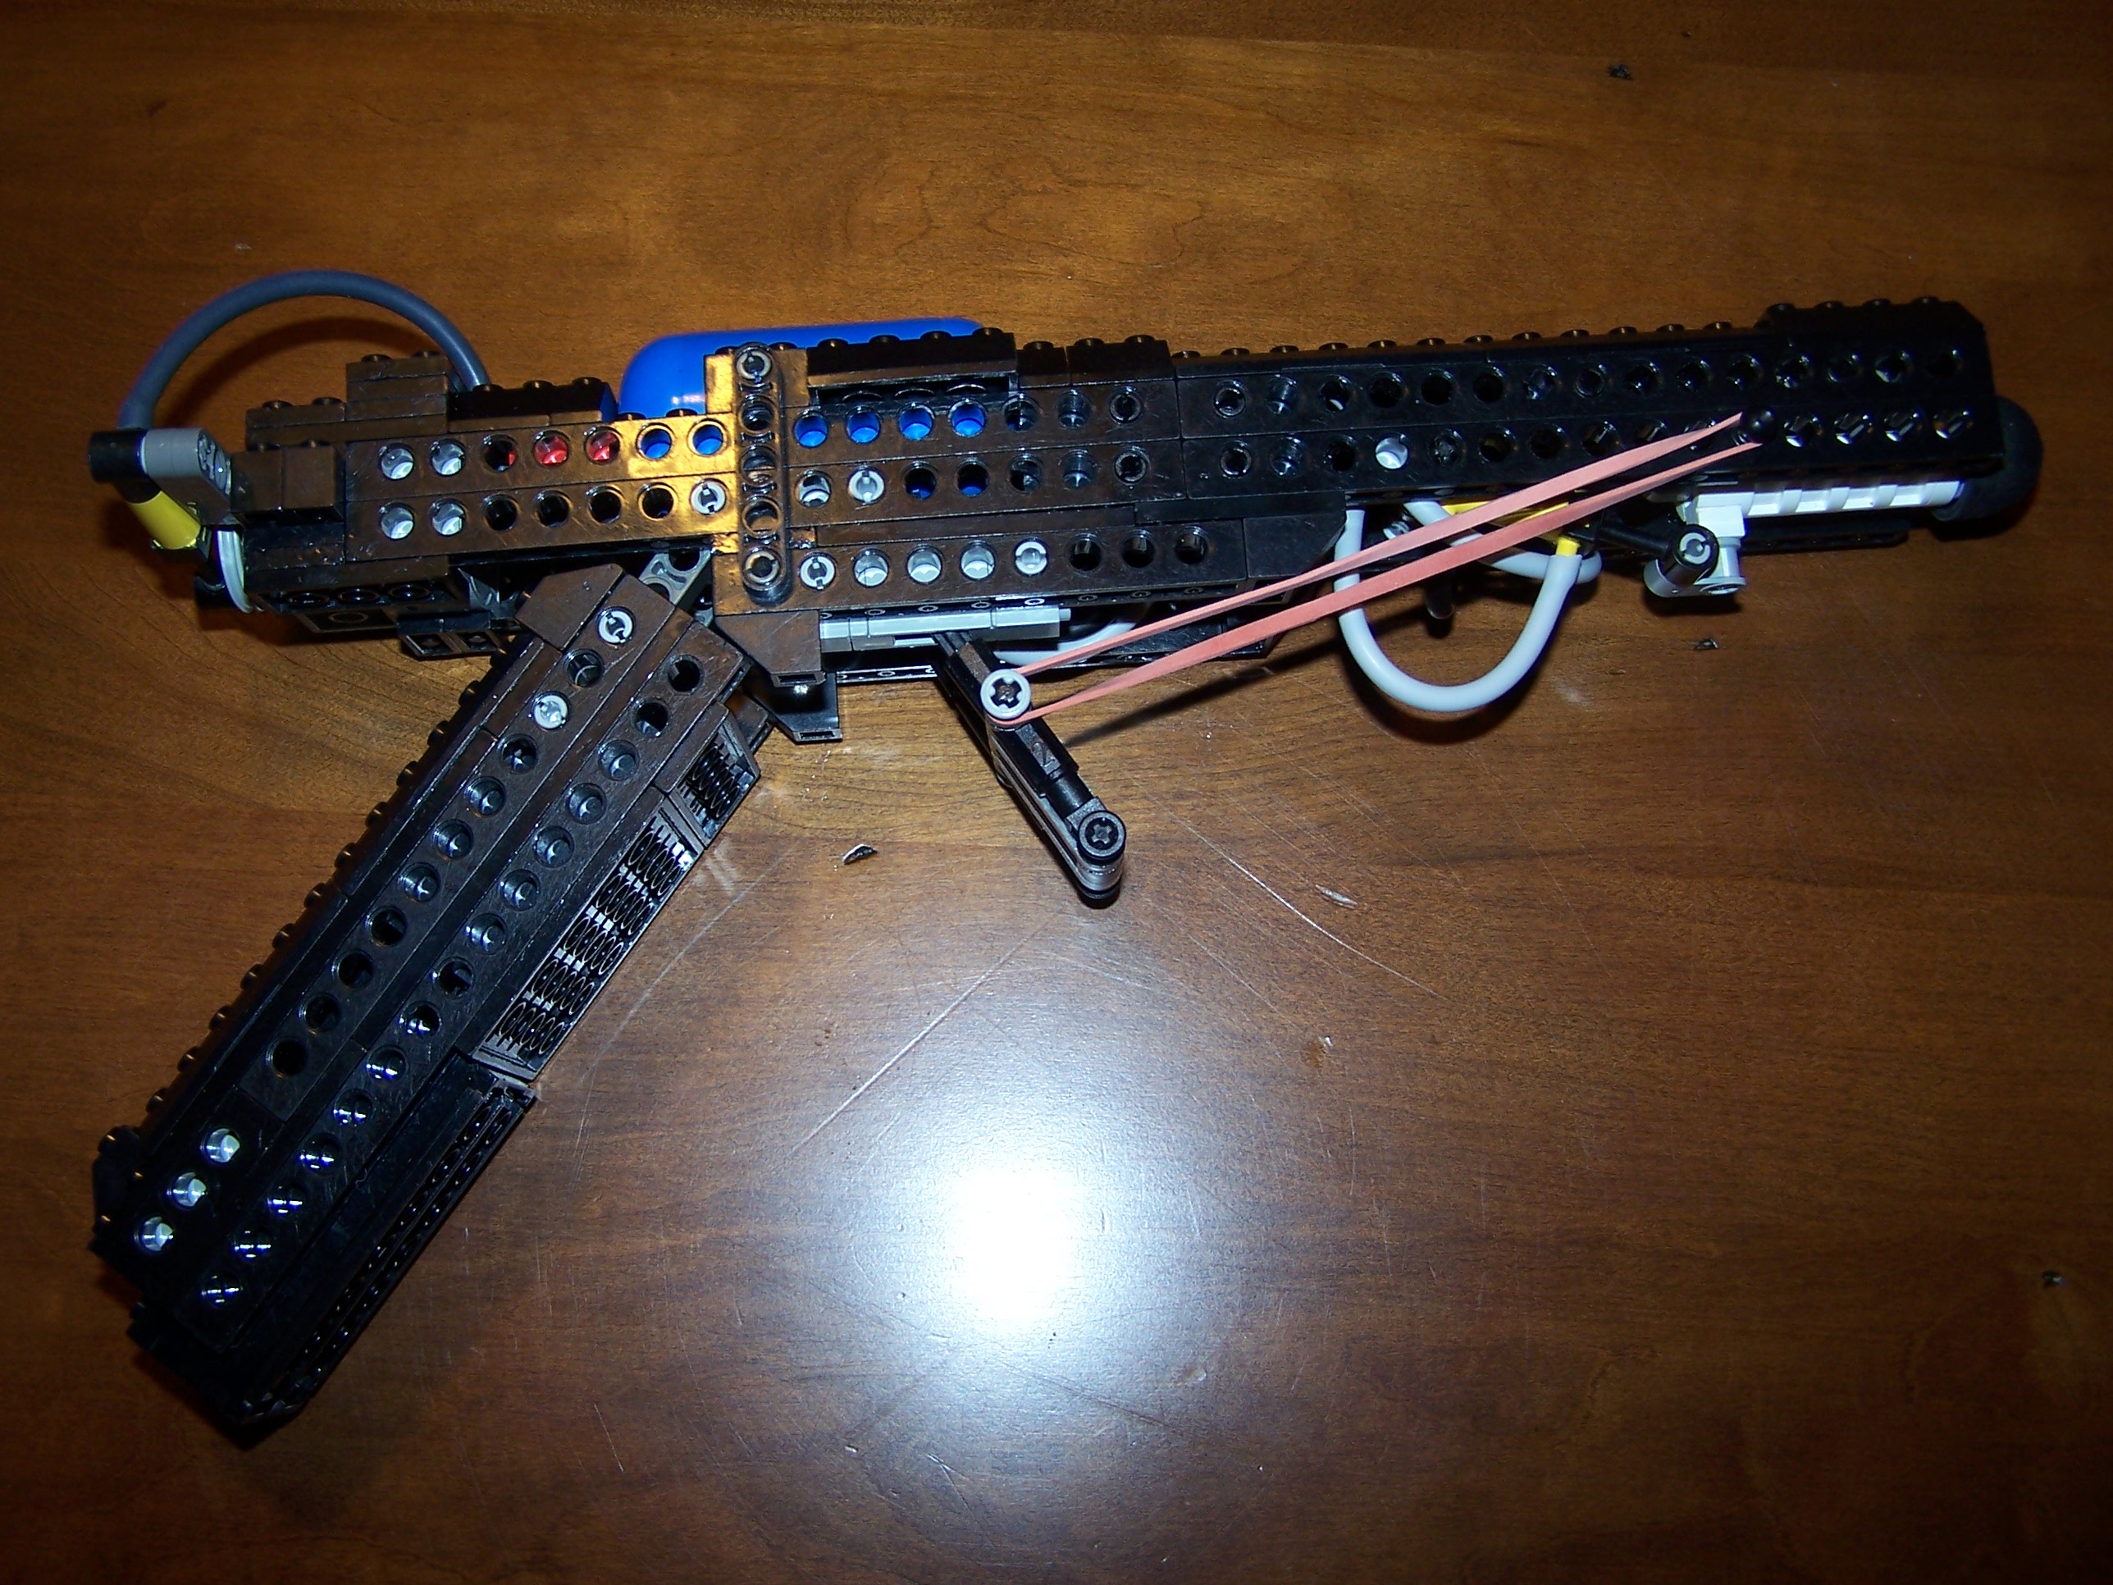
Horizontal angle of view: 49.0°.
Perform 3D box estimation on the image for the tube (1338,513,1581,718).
[{"bbox_3d":[0.063,-0.029,0.362,0.039,0.012,0.033,-4,78,0],"label":"tube"}]

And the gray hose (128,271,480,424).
[{"bbox_3d":[-0.123,-0.072,0.381,0.060,0.009,0.026,-4,78,0],"label":"gray hose"}]

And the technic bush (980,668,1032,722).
[{"bbox_3d":[-0.007,-0.014,0.346,0.007,0.008,0.007,-4,78,0],"label":"technic bush"}]

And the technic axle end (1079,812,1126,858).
[{"bbox_3d":[0.007,0.007,0.353,0.007,0.008,0.007,-4,78,0],"label":"technic axle end"}]

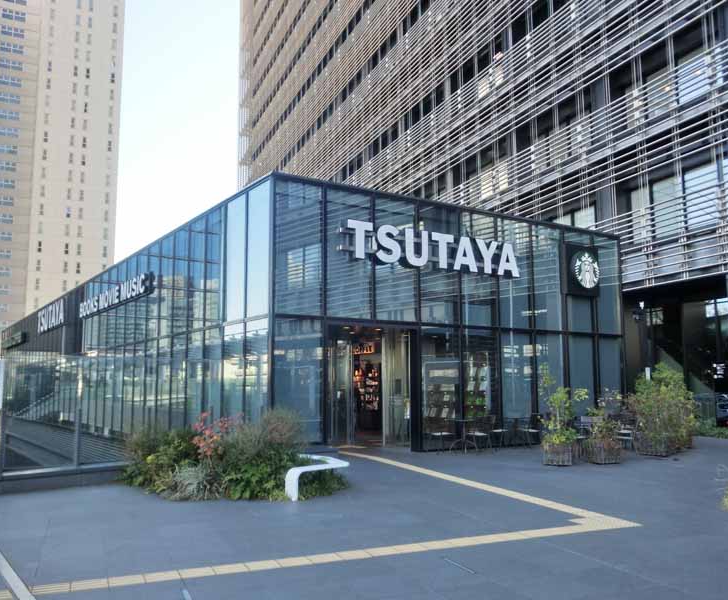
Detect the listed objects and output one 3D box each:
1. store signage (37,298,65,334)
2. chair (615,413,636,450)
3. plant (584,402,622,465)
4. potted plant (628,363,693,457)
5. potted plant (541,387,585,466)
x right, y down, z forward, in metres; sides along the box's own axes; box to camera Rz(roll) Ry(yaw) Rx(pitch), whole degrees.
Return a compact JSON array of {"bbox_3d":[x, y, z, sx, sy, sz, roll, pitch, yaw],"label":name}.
[{"bbox_3d":[-15.509,0.856,34.523,0.220,1.100,7.000,5,-9,-33],"label":"store signage"},{"bbox_3d":[6.134,3.108,16.200,0.460,0.840,0.500,-5,-9,37],"label":"chair"},{"bbox_3d":[4.757,2.618,13.800,0.700,1.200,0.660,-3,-8,19],"label":"plant"},{"bbox_3d":[6.803,2.472,15.800,1.150,1.950,1.000,5,-9,-33],"label":"potted plant"},{"bbox_3d":[3.841,2.405,13.450,0.780,1.540,0.700,-2,-7,16],"label":"potted plant"}]

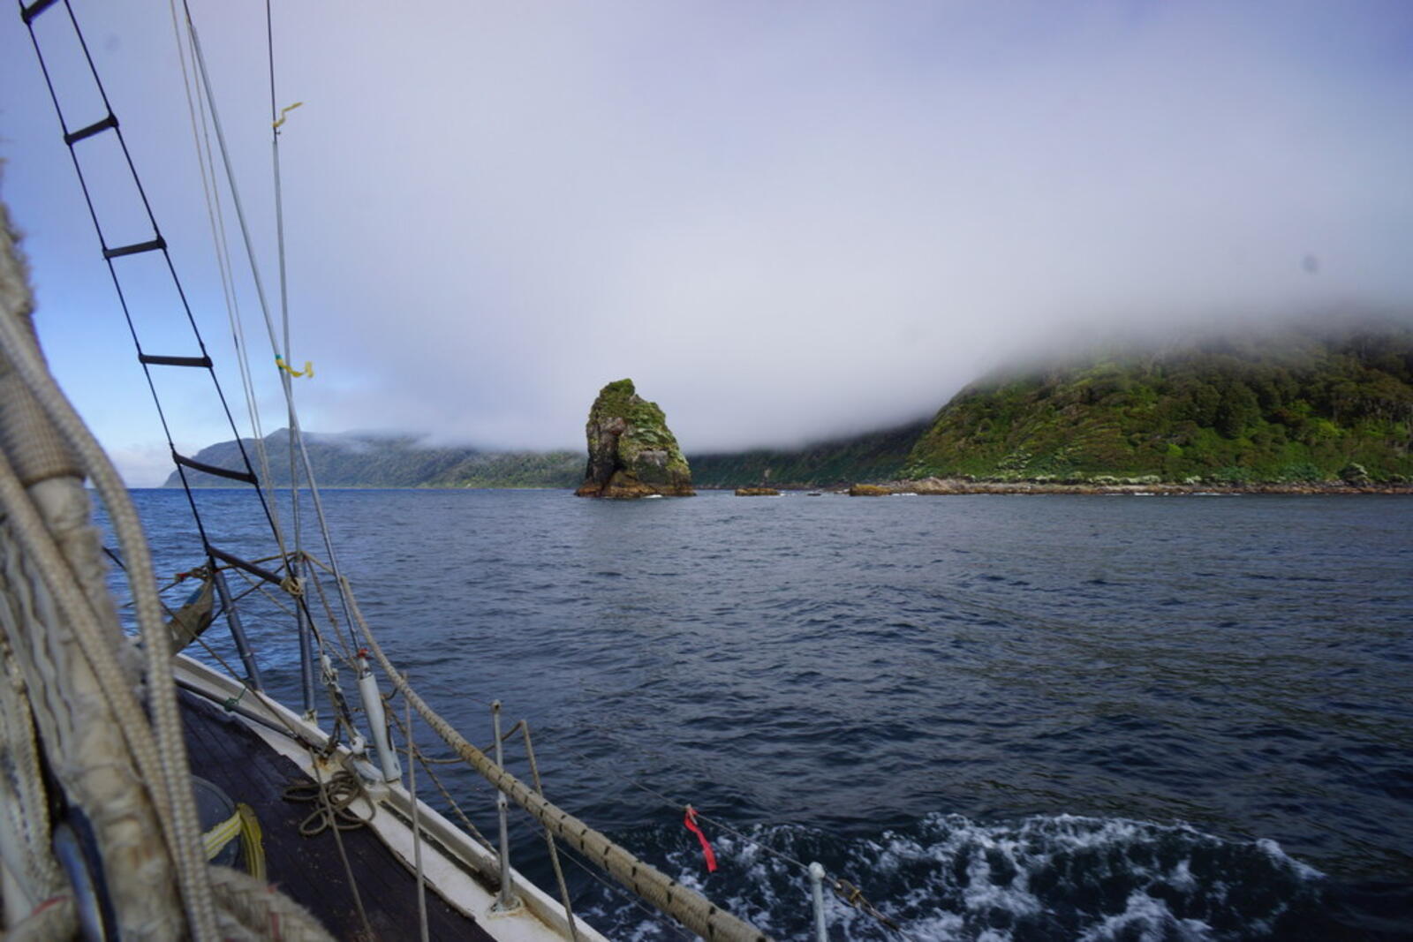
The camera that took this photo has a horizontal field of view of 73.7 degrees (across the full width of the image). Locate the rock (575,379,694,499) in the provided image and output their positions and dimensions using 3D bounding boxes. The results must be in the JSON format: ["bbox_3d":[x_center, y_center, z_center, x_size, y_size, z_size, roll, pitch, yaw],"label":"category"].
[{"bbox_3d":[-20.342,-9.155,265.000,33.000,33.000,27.000,0,-1,0],"label":"rock"}]

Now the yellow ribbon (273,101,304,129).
[{"bbox_3d":[-1.907,-1.627,4.300,0.138,0.122,0.040,0,-1,0],"label":"yellow ribbon"}]

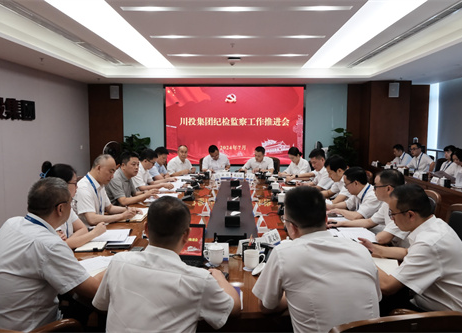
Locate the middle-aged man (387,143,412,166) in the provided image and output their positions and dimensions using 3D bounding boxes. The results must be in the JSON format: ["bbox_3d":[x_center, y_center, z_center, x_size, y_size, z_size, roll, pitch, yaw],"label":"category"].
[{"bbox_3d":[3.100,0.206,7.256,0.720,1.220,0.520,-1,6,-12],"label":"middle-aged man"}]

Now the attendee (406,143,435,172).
[{"bbox_3d":[3.376,0.214,7.115,0.680,1.265,0.520,-3,6,-27],"label":"attendee"}]

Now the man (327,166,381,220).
[{"bbox_3d":[1.010,0.595,3.425,0.700,1.200,0.520,-1,6,-10],"label":"man"}]

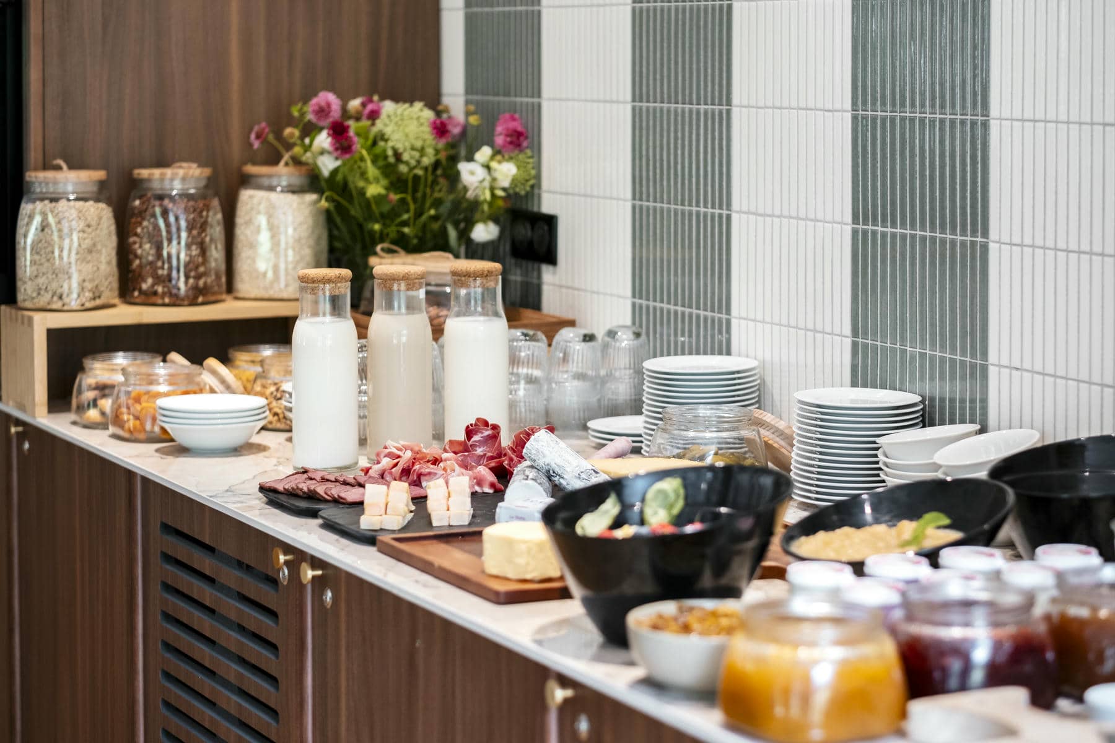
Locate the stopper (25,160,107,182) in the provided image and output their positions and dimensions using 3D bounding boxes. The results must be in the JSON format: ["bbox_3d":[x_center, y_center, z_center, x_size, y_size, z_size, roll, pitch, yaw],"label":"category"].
[{"bbox_3d":[-0.779,-0.320,4.117,0.129,0.031,0.129,0,7,0],"label":"stopper"}]

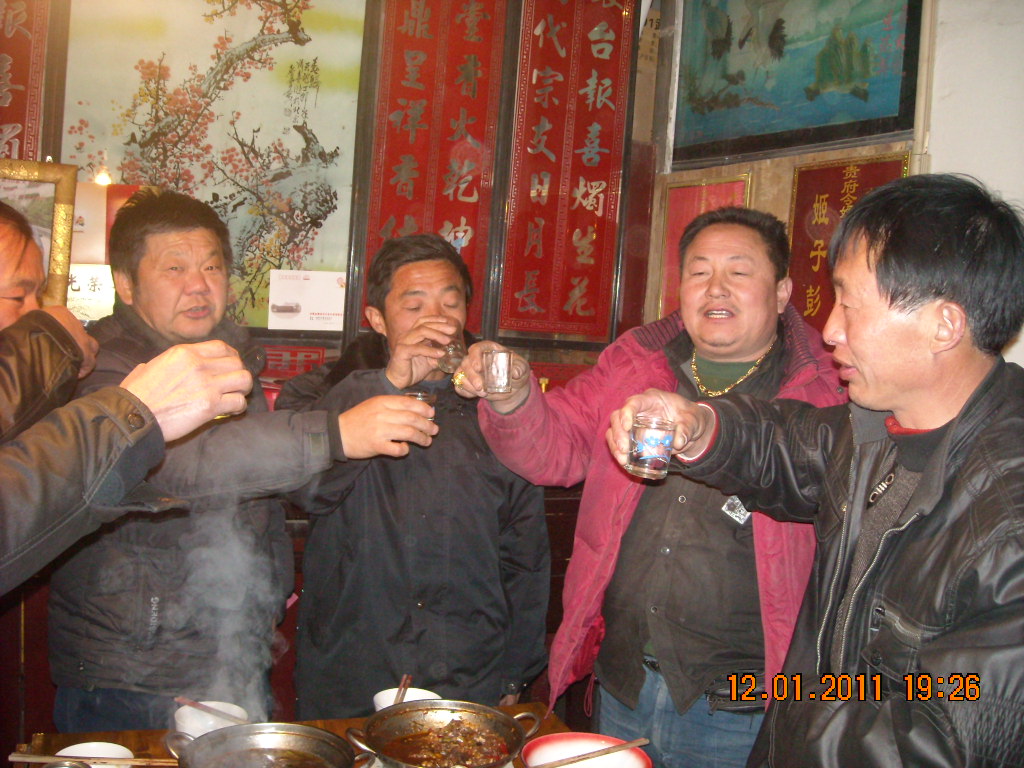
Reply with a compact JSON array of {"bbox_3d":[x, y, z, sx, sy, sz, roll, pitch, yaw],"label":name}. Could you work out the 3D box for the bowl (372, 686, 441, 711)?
[{"bbox_3d":[-0.174,0.542,1.700,0.112,0.055,0.112,4,0,0],"label":"bowl"}]

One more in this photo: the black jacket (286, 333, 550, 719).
[{"bbox_3d":[-0.175,0.280,1.890,0.520,0.770,0.360,4,0,-18],"label":"black jacket"}]

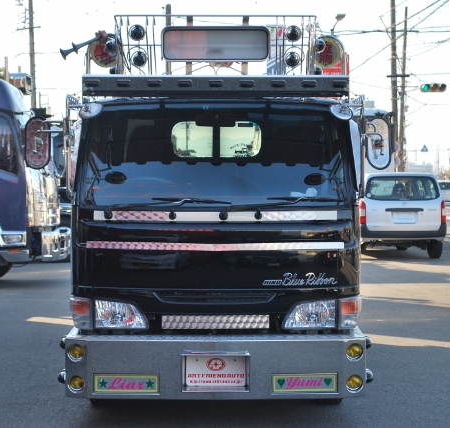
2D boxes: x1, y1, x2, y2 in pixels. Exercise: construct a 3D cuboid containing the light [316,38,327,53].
[{"bbox_3d":[0.629,-1.113,8.450,0.090,0.100,0.100,0,1,0],"label":"light"}]

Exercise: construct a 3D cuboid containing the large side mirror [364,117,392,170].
[{"bbox_3d":[0.918,-0.420,7.650,0.152,0.315,0.070,0,1,-10],"label":"large side mirror"}]

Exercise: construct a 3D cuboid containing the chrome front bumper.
[{"bbox_3d":[-0.051,0.855,7.330,1.720,0.335,0.550,0,1,0],"label":"chrome front bumper"}]

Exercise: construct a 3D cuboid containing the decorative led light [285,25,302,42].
[{"bbox_3d":[0.439,-1.155,8.200,0.098,0.098,0.085,0,2,0],"label":"decorative led light"}]

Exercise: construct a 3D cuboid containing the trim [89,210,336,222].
[{"bbox_3d":[-0.054,0.013,7.510,1.430,0.062,0.050,0,1,0],"label":"trim"}]

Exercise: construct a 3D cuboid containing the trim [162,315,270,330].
[{"bbox_3d":[-0.051,0.624,7.380,0.617,0.079,0.025,0,1,0],"label":"trim"}]

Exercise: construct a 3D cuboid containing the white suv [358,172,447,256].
[{"bbox_3d":[2.900,-0.005,24.000,1.690,1.510,4.200,0,2,-5],"label":"white suv"}]

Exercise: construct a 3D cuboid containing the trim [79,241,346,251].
[{"bbox_3d":[-0.053,0.188,7.390,1.495,0.053,0.070,0,1,0],"label":"trim"}]

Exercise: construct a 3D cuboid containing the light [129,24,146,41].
[{"bbox_3d":[-0.562,-1.159,8.200,0.098,0.098,0.085,0,2,0],"label":"light"}]

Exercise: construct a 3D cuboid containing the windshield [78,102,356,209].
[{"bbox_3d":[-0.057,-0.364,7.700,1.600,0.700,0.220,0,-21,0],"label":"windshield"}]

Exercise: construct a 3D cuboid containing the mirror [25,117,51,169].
[{"bbox_3d":[-1.117,-0.422,7.650,0.152,0.312,0.070,0,1,10],"label":"mirror"}]

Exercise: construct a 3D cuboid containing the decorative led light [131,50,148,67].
[{"bbox_3d":[-0.545,-0.993,8.200,0.098,0.098,0.085,0,2,0],"label":"decorative led light"}]

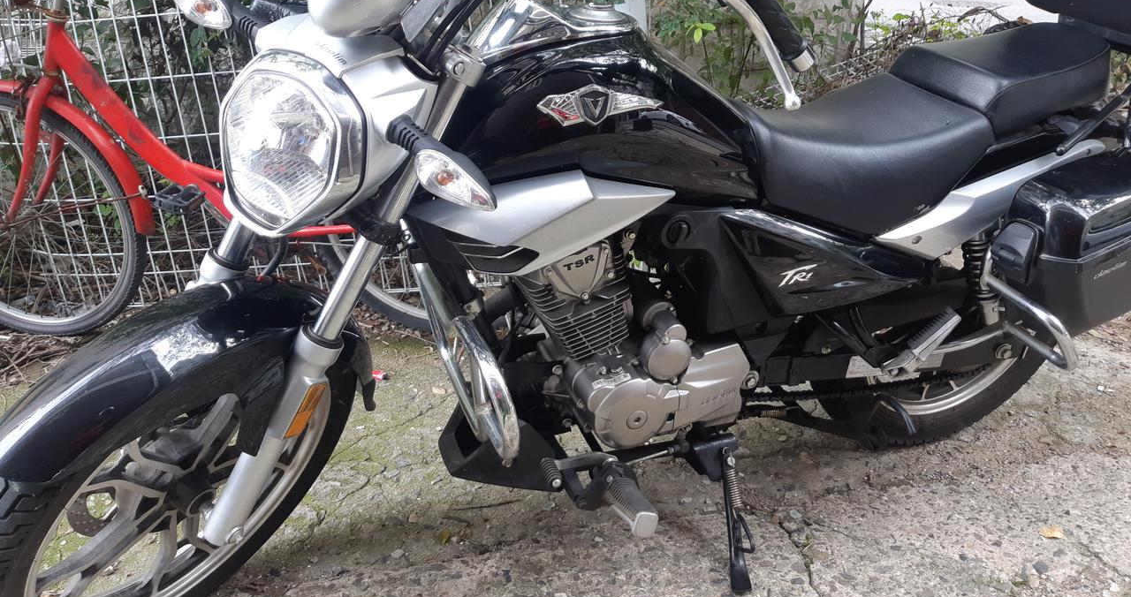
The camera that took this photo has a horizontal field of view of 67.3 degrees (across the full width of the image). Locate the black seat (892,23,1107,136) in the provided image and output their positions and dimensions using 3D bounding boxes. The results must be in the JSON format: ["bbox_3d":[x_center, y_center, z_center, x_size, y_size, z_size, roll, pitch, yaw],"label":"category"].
[{"bbox_3d":[0.751,-0.371,1.424,0.295,0.115,0.235,-9,32,-18],"label":"black seat"}]

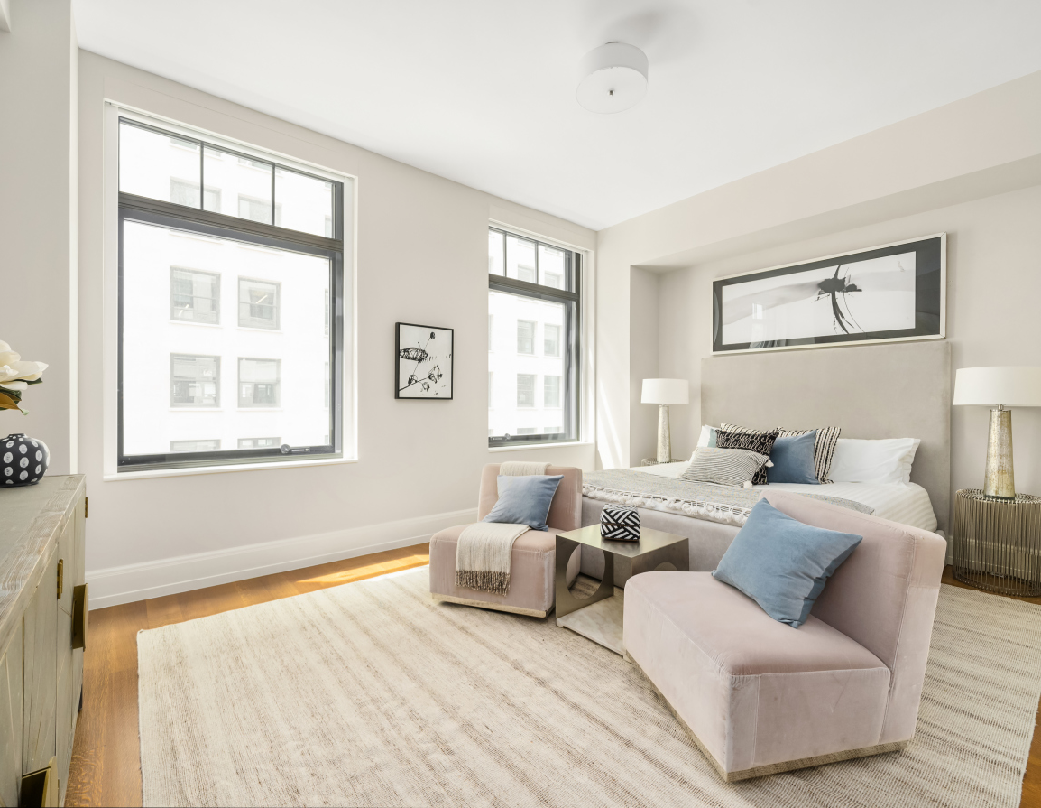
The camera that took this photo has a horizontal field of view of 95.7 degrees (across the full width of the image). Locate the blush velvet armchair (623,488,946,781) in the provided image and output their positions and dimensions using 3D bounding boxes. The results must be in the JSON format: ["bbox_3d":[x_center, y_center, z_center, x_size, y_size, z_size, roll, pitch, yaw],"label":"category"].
[{"bbox_3d":[1.003,0.817,1.941,0.885,0.768,0.757,0,0,-13],"label":"blush velvet armchair"}]

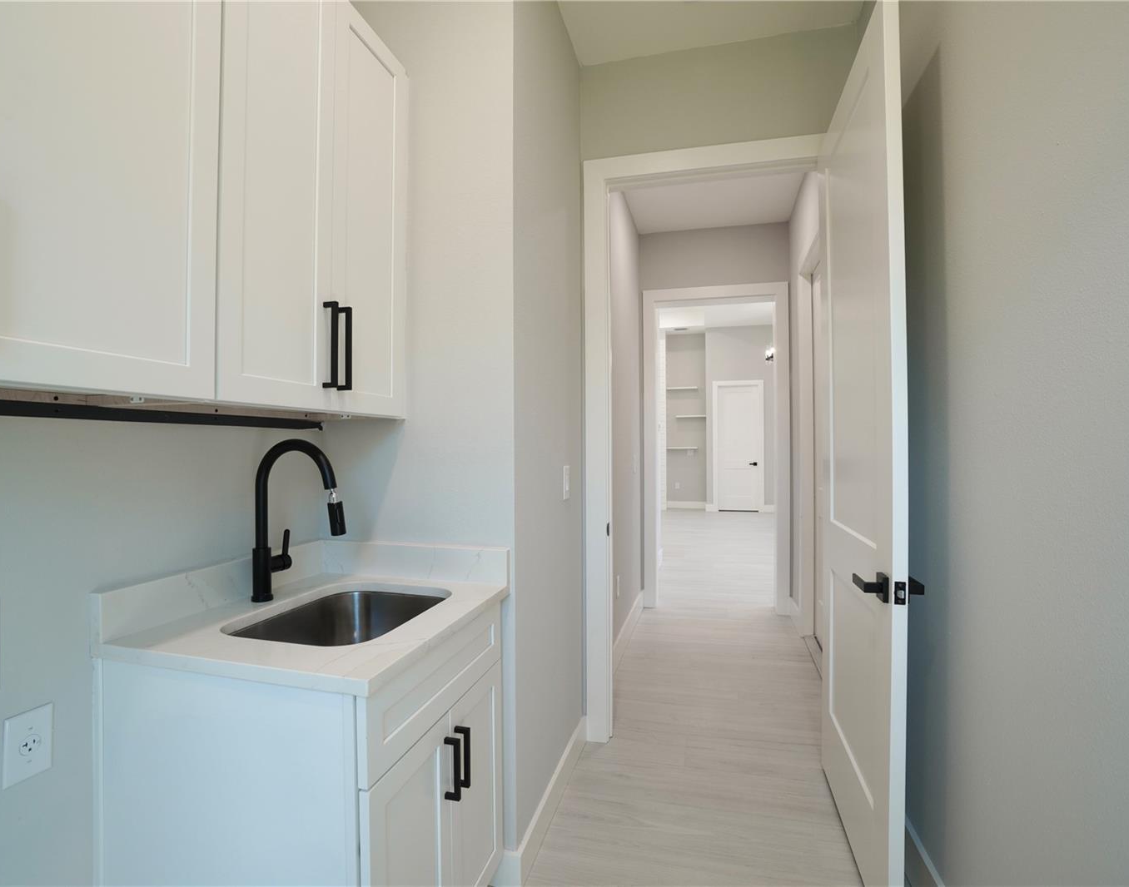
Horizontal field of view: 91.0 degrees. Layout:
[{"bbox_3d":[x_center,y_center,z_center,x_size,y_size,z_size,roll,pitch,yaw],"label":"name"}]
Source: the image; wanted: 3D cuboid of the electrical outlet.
[{"bbox_3d":[-1.033,0.583,1.073,0.010,0.123,0.077,0,0,15],"label":"electrical outlet"}]

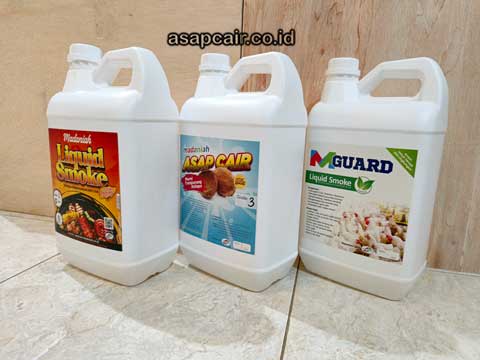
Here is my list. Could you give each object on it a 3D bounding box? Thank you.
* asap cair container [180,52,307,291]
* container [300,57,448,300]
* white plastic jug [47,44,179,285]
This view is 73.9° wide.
[{"bbox_3d":[0.001,-0.023,0.501,0.181,0.335,0.123,10,13,36],"label":"asap cair container"},{"bbox_3d":[0.202,-0.014,0.495,0.181,0.335,0.123,10,13,37],"label":"container"},{"bbox_3d":[-0.193,-0.030,0.498,0.181,0.335,0.123,8,12,27],"label":"white plastic jug"}]

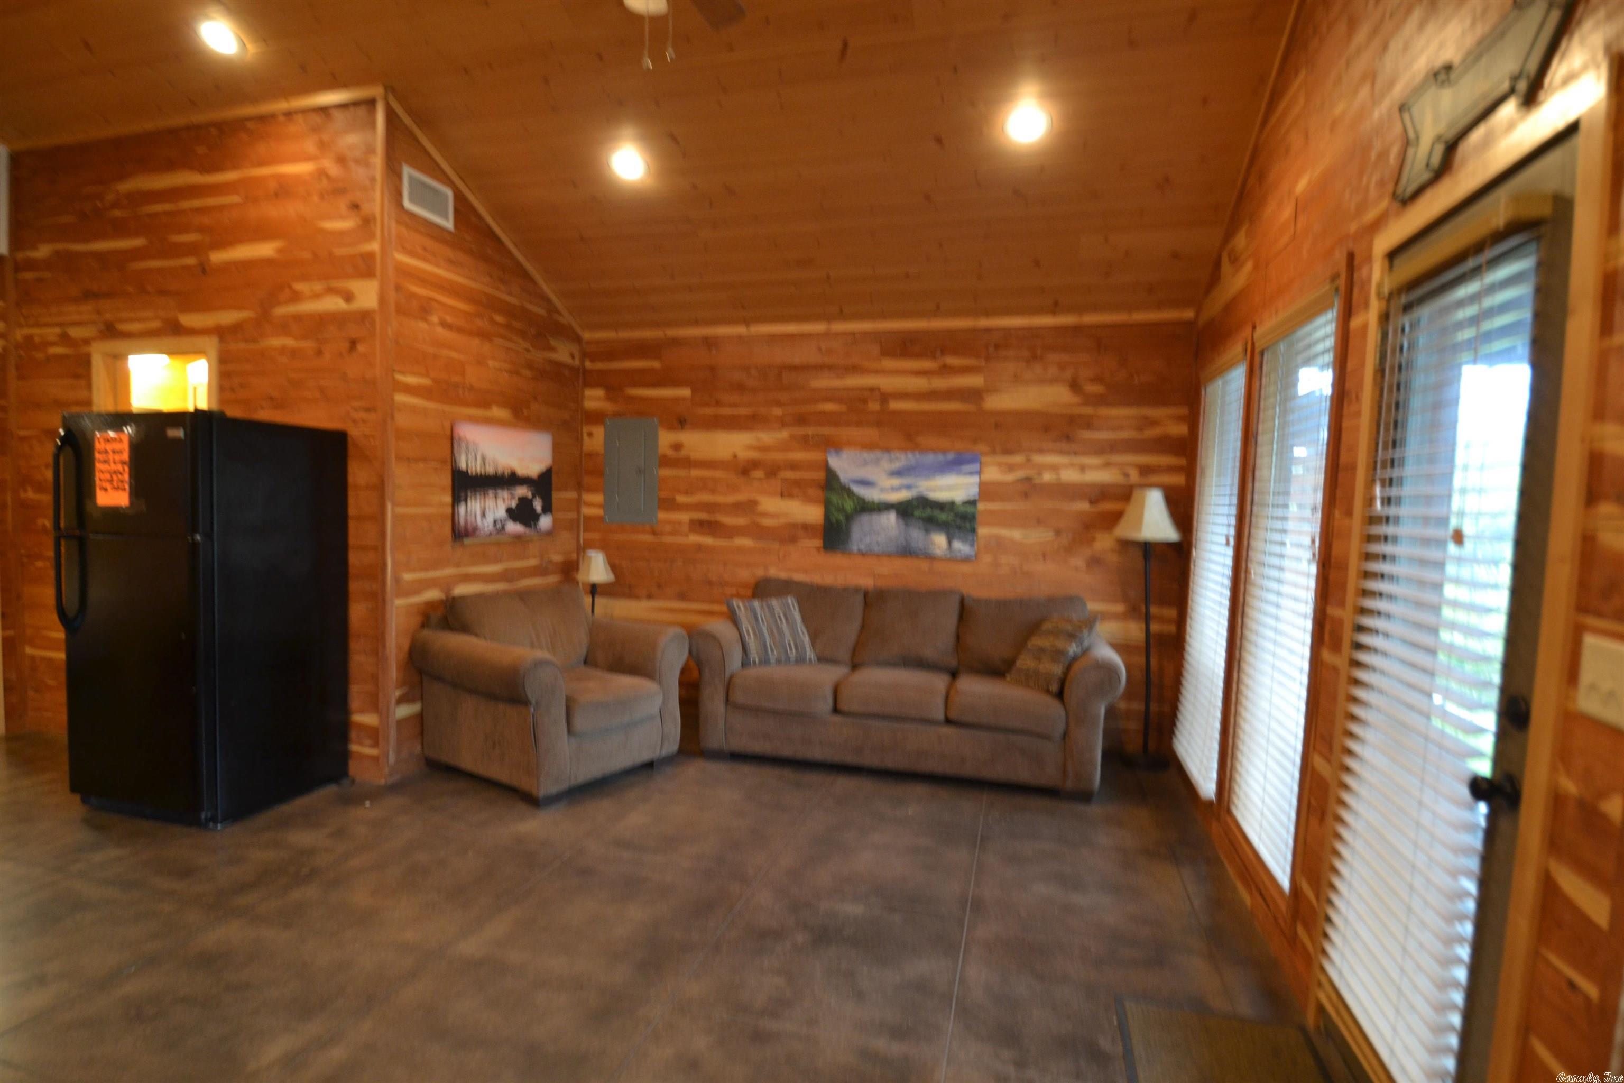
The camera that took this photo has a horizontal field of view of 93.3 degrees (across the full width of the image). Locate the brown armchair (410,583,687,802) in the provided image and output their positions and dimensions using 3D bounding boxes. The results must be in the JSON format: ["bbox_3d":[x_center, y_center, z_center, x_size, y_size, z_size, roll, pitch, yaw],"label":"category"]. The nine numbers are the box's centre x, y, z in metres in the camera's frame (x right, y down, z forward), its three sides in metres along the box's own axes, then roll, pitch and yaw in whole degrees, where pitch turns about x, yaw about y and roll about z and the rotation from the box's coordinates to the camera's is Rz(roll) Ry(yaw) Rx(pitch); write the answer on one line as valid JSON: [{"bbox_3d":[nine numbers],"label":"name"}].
[{"bbox_3d":[-1.321,0.684,3.967,0.900,0.890,1.000,5,5,35],"label":"brown armchair"}]

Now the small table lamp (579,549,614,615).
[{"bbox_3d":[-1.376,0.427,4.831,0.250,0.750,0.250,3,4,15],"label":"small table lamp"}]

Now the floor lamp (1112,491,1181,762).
[{"bbox_3d":[1.779,0.467,4.076,0.335,1.500,0.335,3,4,15],"label":"floor lamp"}]

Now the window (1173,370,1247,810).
[{"bbox_3d":[1.859,0.159,3.577,0.050,1.870,0.790,3,4,15],"label":"window"}]

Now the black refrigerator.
[{"bbox_3d":[-2.610,0.306,3.333,0.720,1.650,0.740,3,4,15],"label":"black refrigerator"}]

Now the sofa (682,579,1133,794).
[{"bbox_3d":[0.502,0.722,4.245,2.180,0.890,0.890,3,4,13],"label":"sofa"}]

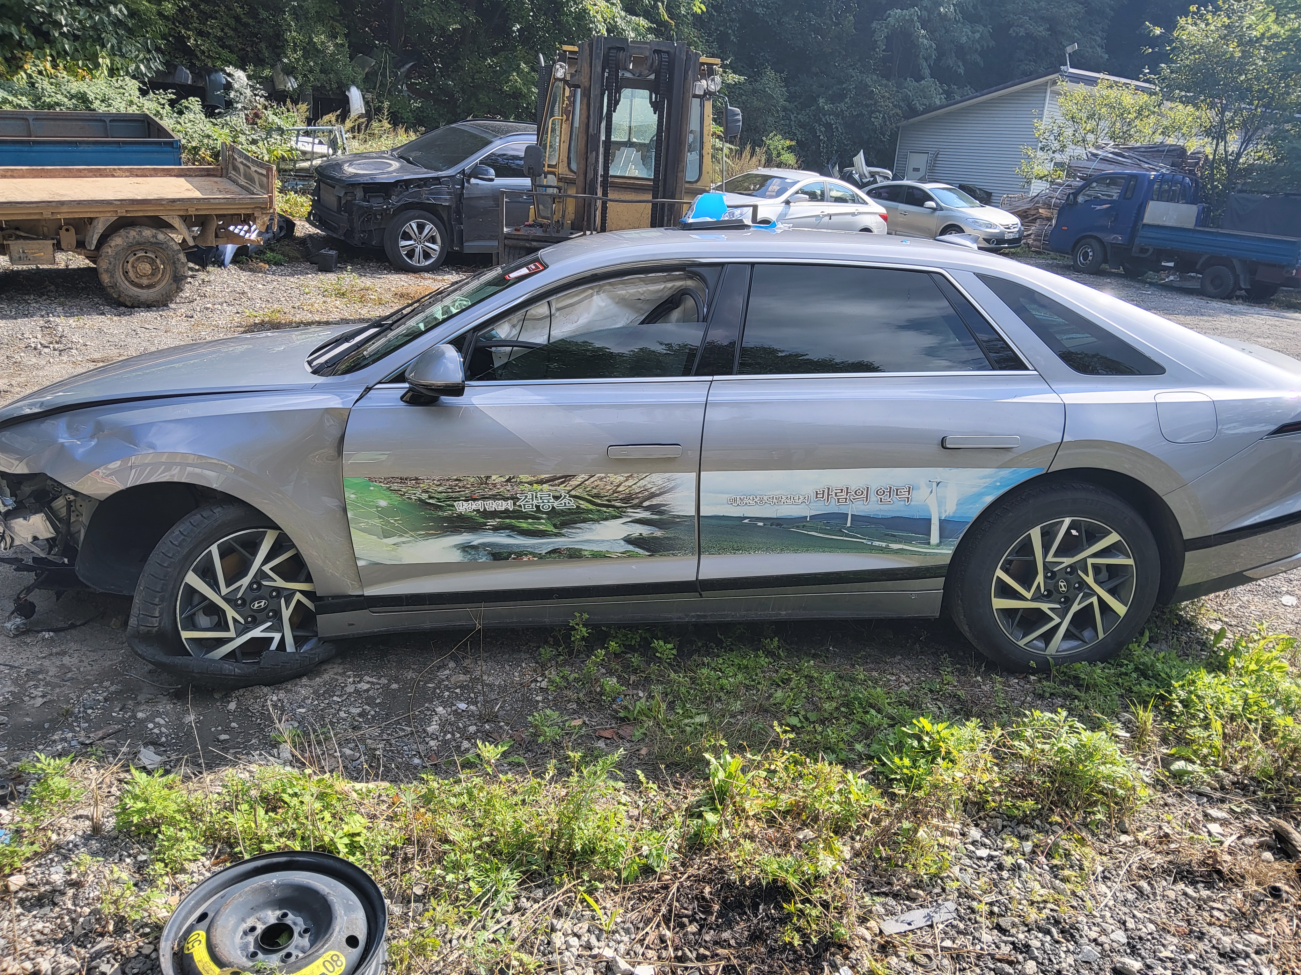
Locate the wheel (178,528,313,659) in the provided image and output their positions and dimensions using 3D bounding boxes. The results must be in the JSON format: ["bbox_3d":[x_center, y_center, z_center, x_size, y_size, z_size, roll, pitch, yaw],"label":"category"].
[{"bbox_3d":[-1.311,0.370,3.220,0.490,0.490,0.200,-8,9,-35],"label":"wheel"}]

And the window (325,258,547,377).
[{"bbox_3d":[-0.759,-0.722,3.818,0.810,0.120,1.400,-28,15,5],"label":"window"}]

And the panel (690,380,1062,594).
[{"bbox_3d":[0.743,-0.018,3.183,1.165,0.710,0.150,-2,15,-3],"label":"panel"}]

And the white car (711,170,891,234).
[{"bbox_3d":[2.288,-4.905,17.482,4.820,1.470,1.835,-10,25,-42],"label":"white car"}]

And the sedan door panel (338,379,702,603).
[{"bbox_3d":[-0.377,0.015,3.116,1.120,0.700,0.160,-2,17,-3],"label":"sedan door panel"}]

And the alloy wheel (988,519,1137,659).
[{"bbox_3d":[1.378,0.307,3.355,0.490,0.490,0.200,-2,17,-3],"label":"alloy wheel"}]

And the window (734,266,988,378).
[{"bbox_3d":[0.677,-0.545,3.133,0.830,0.375,0.050,-2,-14,-3],"label":"window"}]

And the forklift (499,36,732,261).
[{"bbox_3d":[-0.392,-3.054,9.800,1.650,2.450,3.100,-4,20,-15],"label":"forklift"}]

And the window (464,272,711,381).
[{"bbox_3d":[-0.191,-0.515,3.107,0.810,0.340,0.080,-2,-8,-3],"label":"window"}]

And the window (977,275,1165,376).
[{"bbox_3d":[1.381,-0.543,3.210,0.640,0.350,0.080,-2,-5,-3],"label":"window"}]

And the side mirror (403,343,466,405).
[{"bbox_3d":[-0.637,-0.339,2.896,0.180,0.180,0.215,-2,17,-3],"label":"side mirror"}]

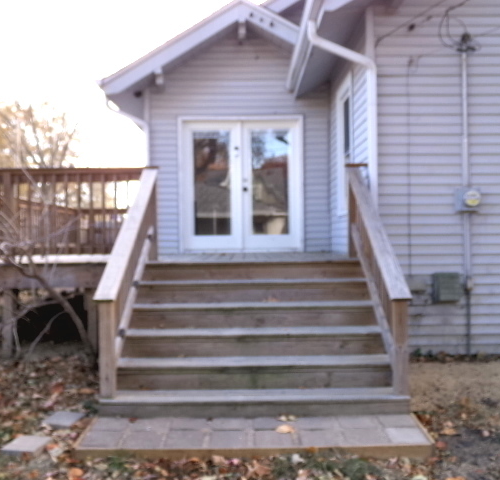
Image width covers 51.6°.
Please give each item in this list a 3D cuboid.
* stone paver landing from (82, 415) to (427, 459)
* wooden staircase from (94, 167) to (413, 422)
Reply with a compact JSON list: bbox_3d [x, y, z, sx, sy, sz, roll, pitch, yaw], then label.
[{"bbox_3d":[0.022,1.207,3.190,2.060,0.085,0.480,-1,0,0],"label":"stone paver landing"},{"bbox_3d":[0.030,0.236,4.200,2.110,1.880,1.600,-1,0,0],"label":"wooden staircase"}]

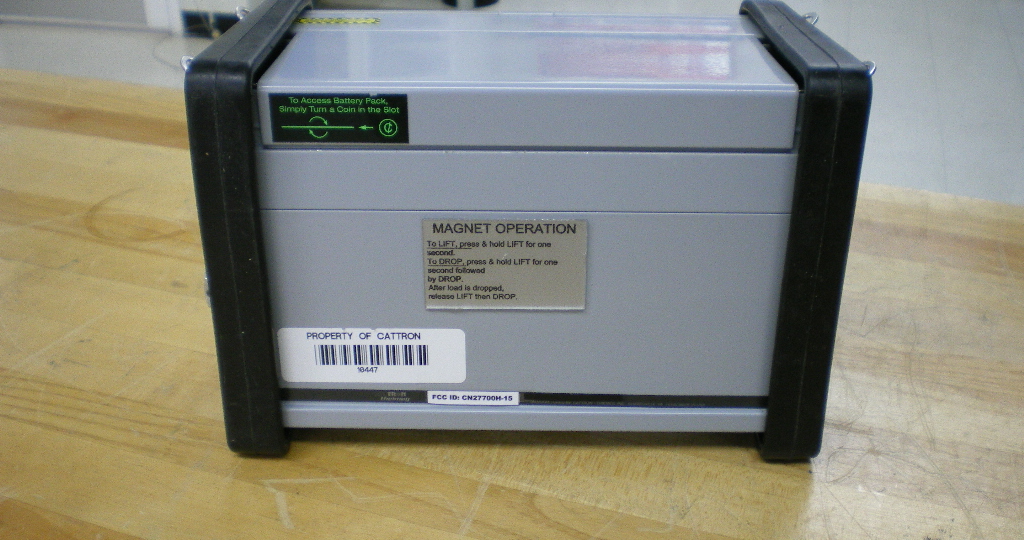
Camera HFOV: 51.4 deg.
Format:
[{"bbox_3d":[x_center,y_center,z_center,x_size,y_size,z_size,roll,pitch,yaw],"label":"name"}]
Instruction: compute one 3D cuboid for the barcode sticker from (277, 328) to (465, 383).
[{"bbox_3d":[-0.057,0.036,0.438,0.076,0.025,0.001,0,24,0],"label":"barcode sticker"}]

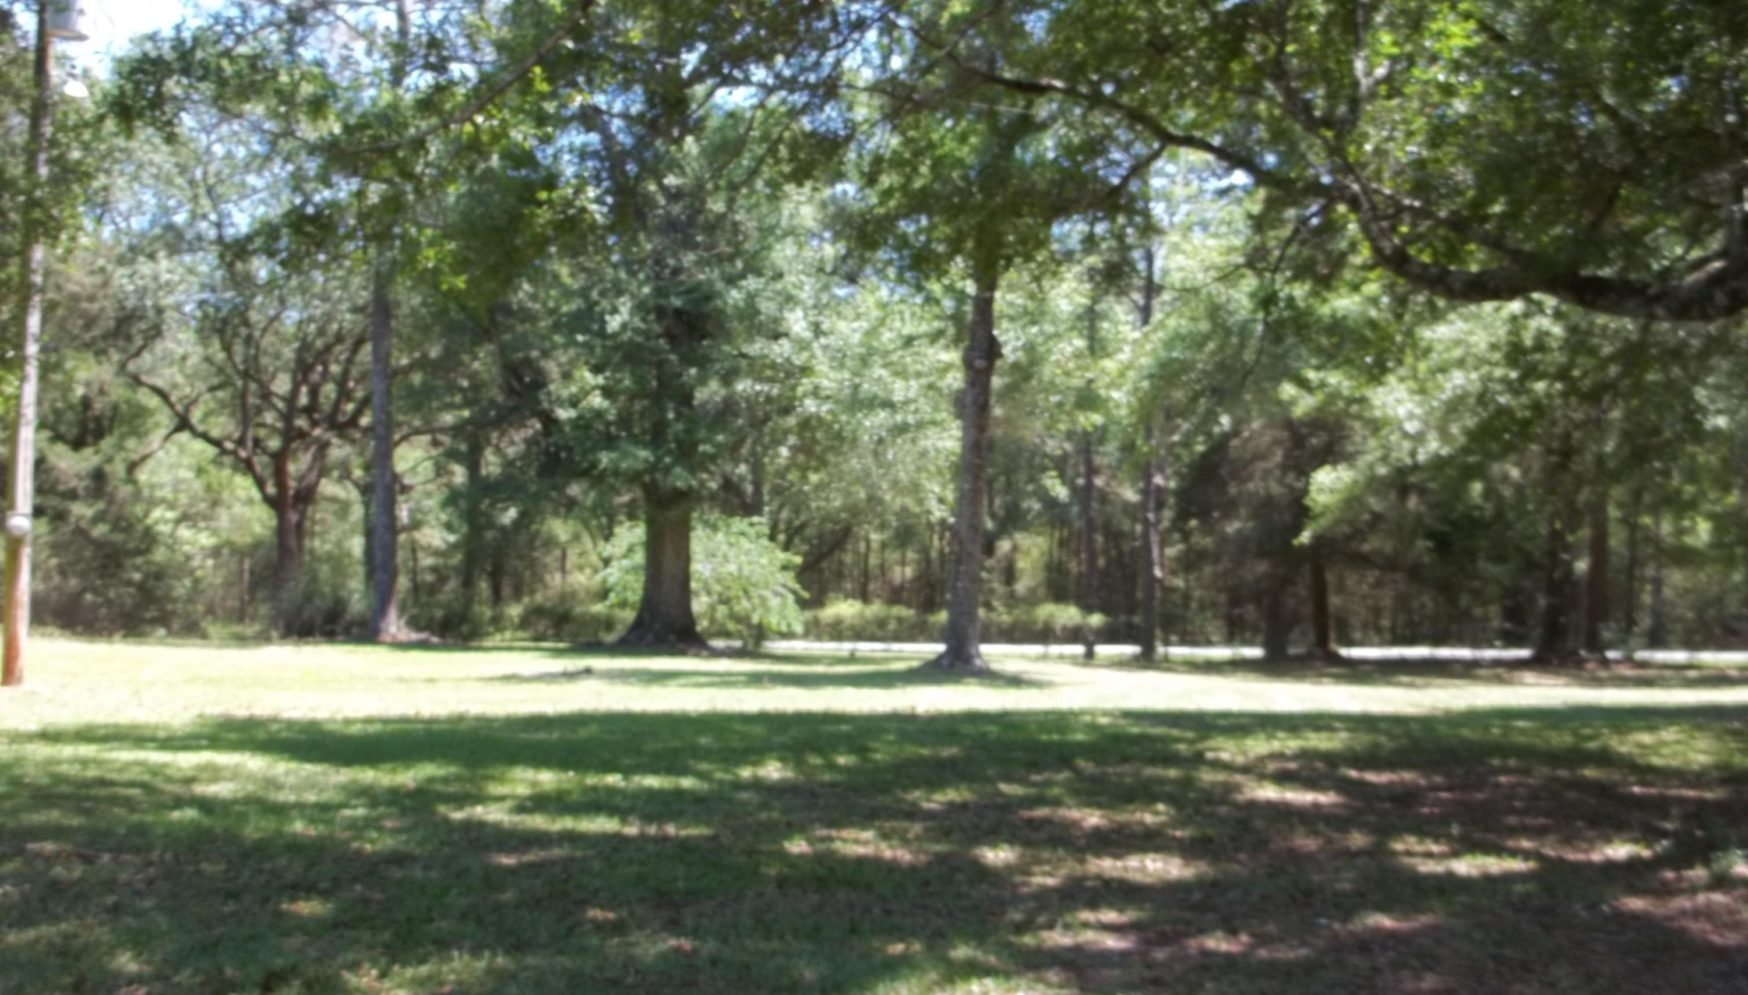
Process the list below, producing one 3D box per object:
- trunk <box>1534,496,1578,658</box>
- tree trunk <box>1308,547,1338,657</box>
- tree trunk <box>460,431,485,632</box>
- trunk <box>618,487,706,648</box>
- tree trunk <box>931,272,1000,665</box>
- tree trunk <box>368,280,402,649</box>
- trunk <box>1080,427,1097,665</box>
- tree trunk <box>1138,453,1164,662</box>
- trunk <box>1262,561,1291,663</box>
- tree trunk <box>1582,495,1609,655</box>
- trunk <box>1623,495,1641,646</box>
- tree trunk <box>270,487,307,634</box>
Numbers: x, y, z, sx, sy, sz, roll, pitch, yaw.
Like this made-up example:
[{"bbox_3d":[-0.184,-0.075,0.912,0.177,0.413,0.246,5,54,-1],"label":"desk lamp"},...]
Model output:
[{"bbox_3d":[13.099,1.600,32.000,0.750,3.120,0.750,1,-1,0],"label":"trunk"},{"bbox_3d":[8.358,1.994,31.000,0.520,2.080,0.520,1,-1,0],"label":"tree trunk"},{"bbox_3d":[-8.554,0.727,35.500,0.470,4.280,0.430,1,-2,0],"label":"tree trunk"},{"bbox_3d":[-3.887,1.292,30.600,1.600,2.960,1.500,1,-2,0],"label":"trunk"},{"bbox_3d":[1.373,-0.369,25.000,0.920,5.960,0.800,1,-2,0],"label":"tree trunk"},{"bbox_3d":[-9.154,-0.716,31.200,0.620,6.780,0.560,1,-2,0],"label":"tree trunk"},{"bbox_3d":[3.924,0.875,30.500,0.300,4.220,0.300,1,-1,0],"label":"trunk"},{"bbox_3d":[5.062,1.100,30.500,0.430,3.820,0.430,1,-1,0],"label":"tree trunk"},{"bbox_3d":[7.482,2.121,31.000,0.500,1.880,0.500,1,-1,0],"label":"trunk"},{"bbox_3d":[13.990,1.496,32.300,0.520,3.180,0.480,1,-2,0],"label":"tree trunk"},{"bbox_3d":[16.829,1.622,37.000,0.330,3.340,0.330,1,-1,0],"label":"trunk"},{"bbox_3d":[-11.602,1.244,33.000,0.720,2.950,0.660,1,-2,0],"label":"tree trunk"}]

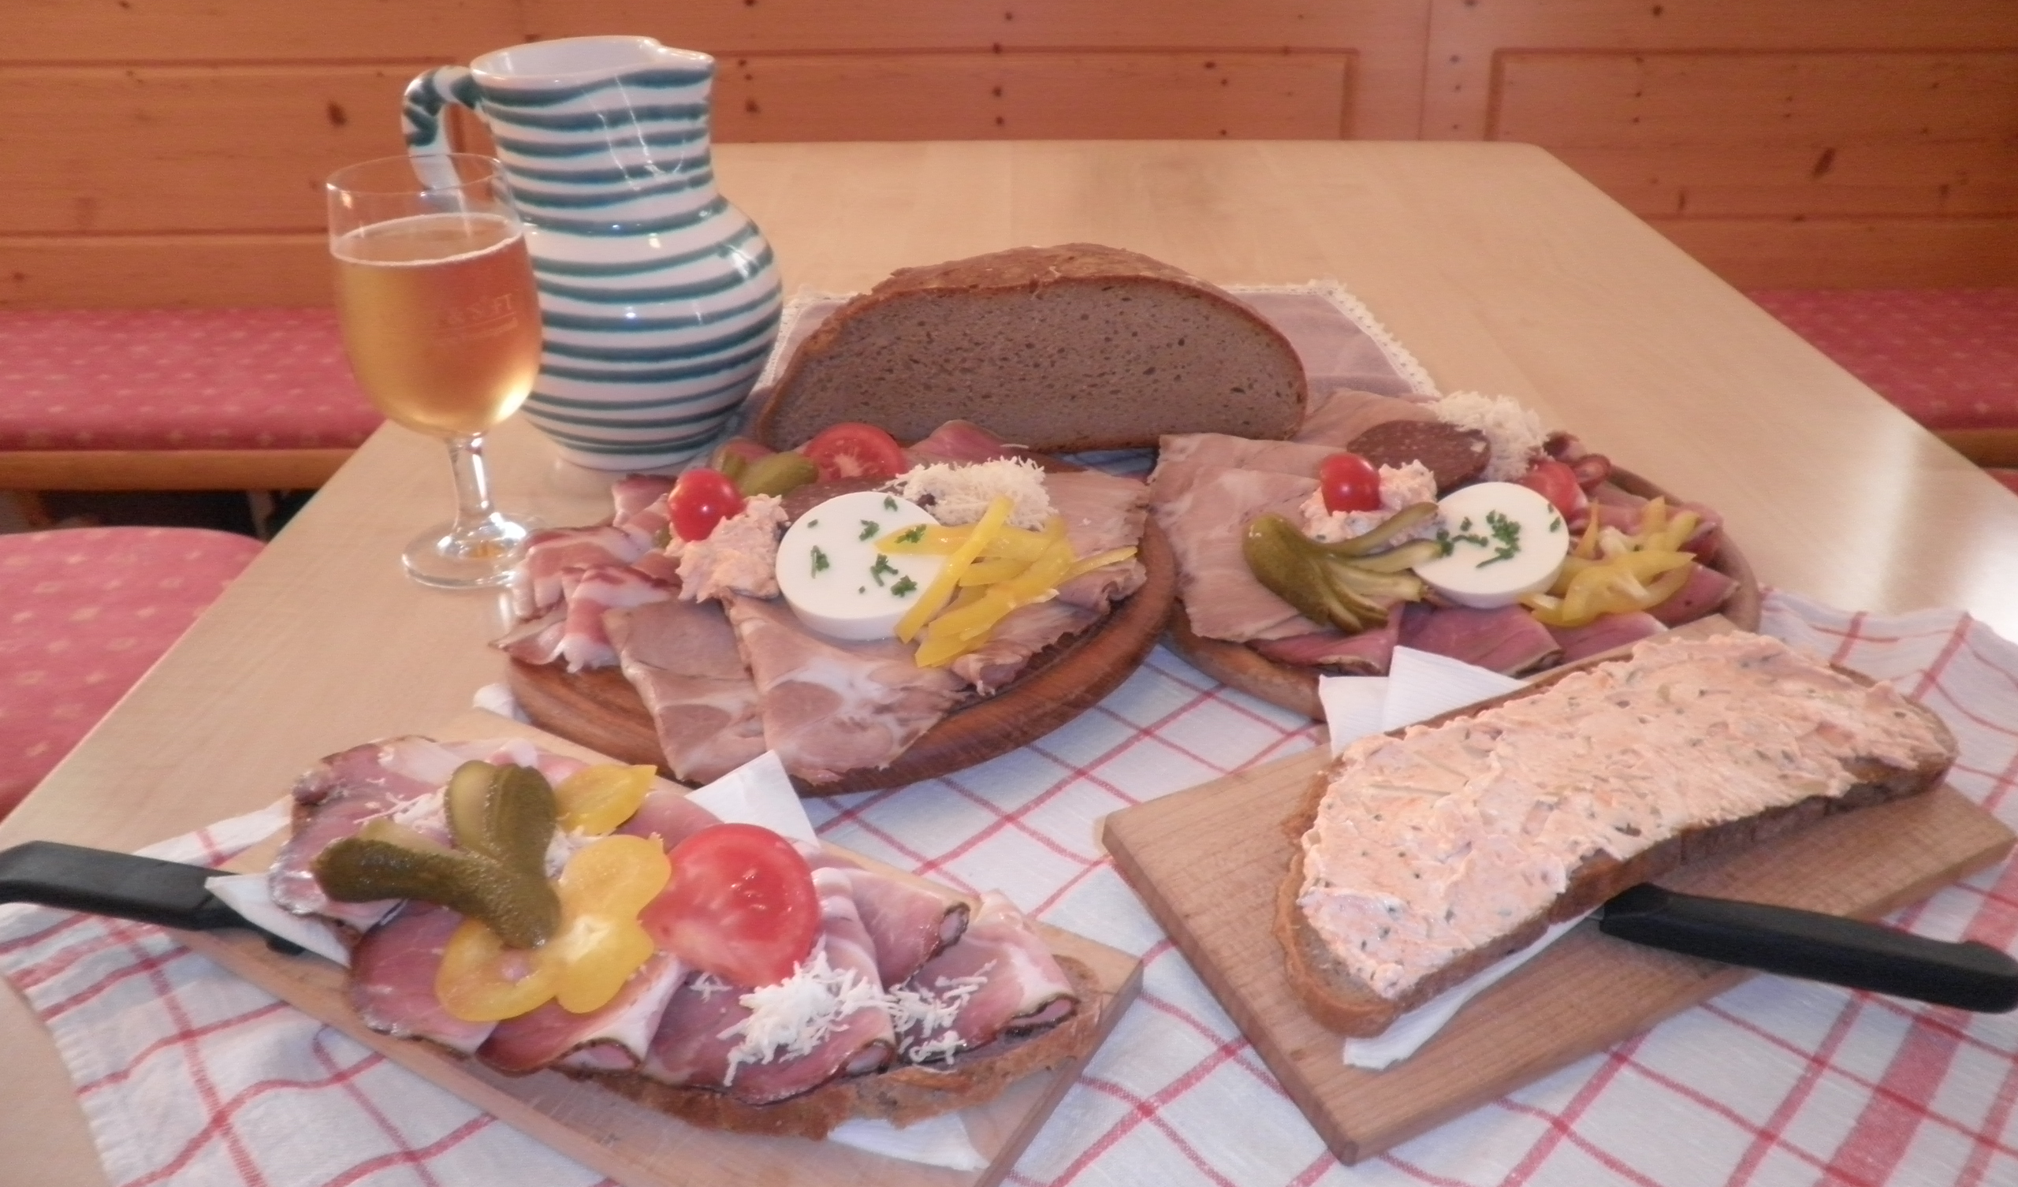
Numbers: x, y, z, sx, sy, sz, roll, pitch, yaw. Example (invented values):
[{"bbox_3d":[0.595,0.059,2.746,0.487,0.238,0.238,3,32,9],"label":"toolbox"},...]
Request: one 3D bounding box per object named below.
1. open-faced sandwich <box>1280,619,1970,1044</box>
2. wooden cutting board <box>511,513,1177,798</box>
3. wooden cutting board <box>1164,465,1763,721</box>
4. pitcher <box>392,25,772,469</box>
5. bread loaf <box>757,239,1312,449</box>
[{"bbox_3d":[0.188,0.063,0.493,0.265,0.026,0.096,-15,40,-22],"label":"open-faced sandwich"},{"bbox_3d":[-0.076,-0.006,0.669,0.284,0.022,0.284,0,29,0],"label":"wooden cutting board"},{"bbox_3d":[0.192,-0.013,0.687,0.274,0.022,0.274,0,29,0],"label":"wooden cutting board"},{"bbox_3d":[-0.216,-0.173,0.780,0.183,0.205,0.158,8,30,13],"label":"pitcher"},{"bbox_3d":[0.007,-0.165,0.873,0.292,0.104,0.165,-1,29,-3],"label":"bread loaf"}]

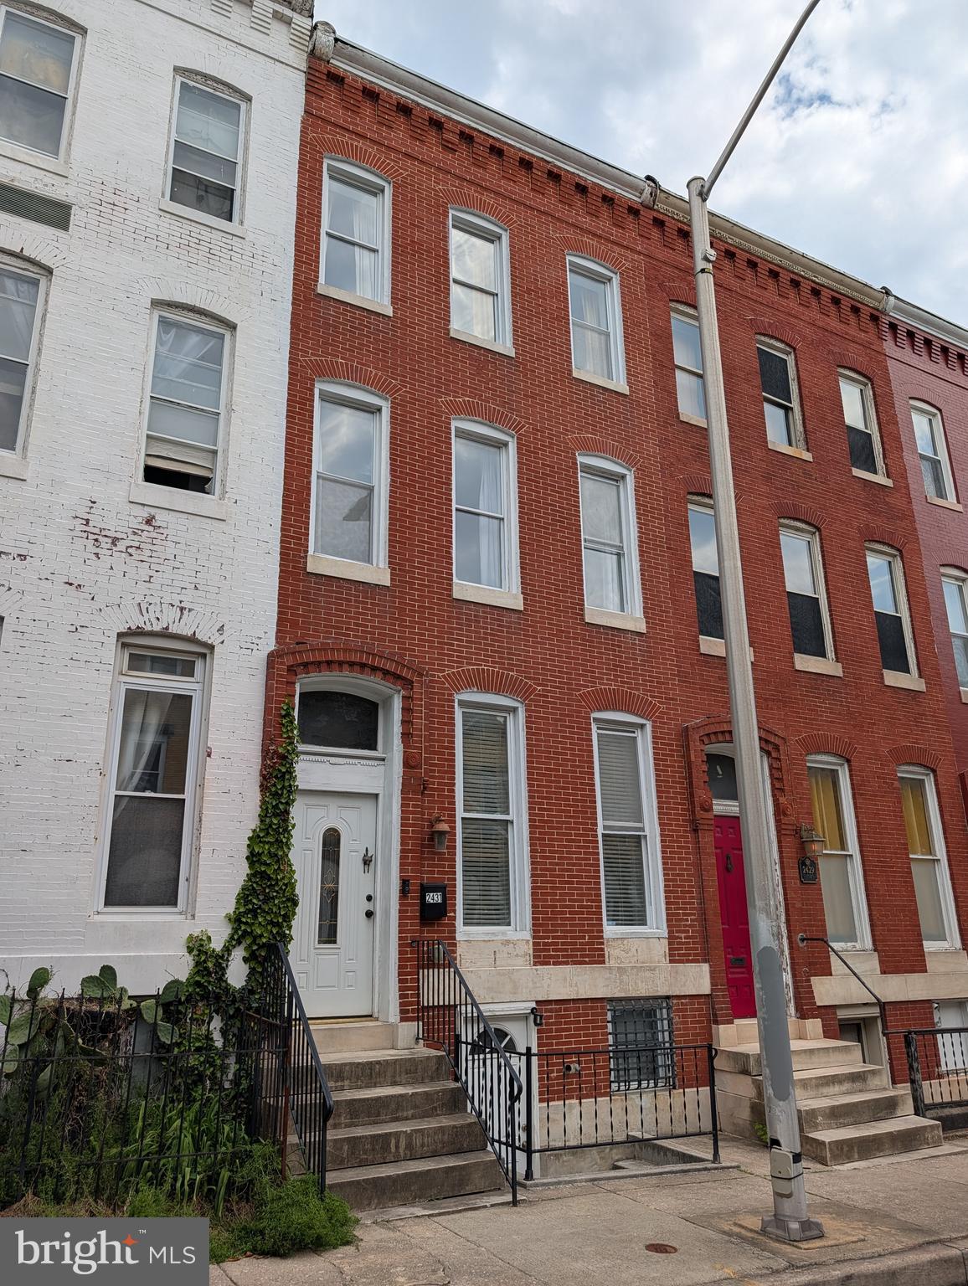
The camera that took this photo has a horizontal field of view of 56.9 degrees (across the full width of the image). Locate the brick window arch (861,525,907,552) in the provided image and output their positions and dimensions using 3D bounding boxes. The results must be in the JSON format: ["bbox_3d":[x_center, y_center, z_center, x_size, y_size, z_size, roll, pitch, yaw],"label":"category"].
[{"bbox_3d":[5.838,-1.564,13.211,1.146,0.330,0.130,9,-20,-27],"label":"brick window arch"}]

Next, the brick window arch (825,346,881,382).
[{"bbox_3d":[5.774,-4.370,14.050,1.147,0.331,0.110,9,-21,-27],"label":"brick window arch"}]

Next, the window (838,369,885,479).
[{"bbox_3d":[5.788,-3.406,13.866,0.832,1.837,0.140,9,-20,-27],"label":"window"}]

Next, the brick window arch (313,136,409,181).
[{"bbox_3d":[-1.502,-5.695,10.503,1.177,0.338,0.130,9,-20,-27],"label":"brick window arch"}]

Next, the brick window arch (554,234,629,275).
[{"bbox_3d":[1.440,-5.316,12.201,1.185,0.318,0.120,9,-21,-27],"label":"brick window arch"}]

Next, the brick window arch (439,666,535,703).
[{"bbox_3d":[0.034,0.427,9.307,1.177,0.322,0.130,9,-20,-27],"label":"brick window arch"}]

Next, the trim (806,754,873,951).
[{"bbox_3d":[4.269,2.540,10.930,0.785,2.337,0.150,9,-21,-27],"label":"trim"}]

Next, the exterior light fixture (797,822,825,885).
[{"bbox_3d":[3.983,2.540,10.802,0.290,0.687,0.240,9,-21,-27],"label":"exterior light fixture"}]

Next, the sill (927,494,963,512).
[{"bbox_3d":[7.223,-2.164,14.124,0.874,0.138,0.160,9,-21,-27],"label":"sill"}]

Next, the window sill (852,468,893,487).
[{"bbox_3d":[5.832,-2.490,13.530,0.871,0.145,0.190,9,-20,-27],"label":"window sill"}]

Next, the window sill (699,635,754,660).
[{"bbox_3d":[2.990,0.115,11.216,0.859,0.202,0.170,9,-21,-27],"label":"window sill"}]

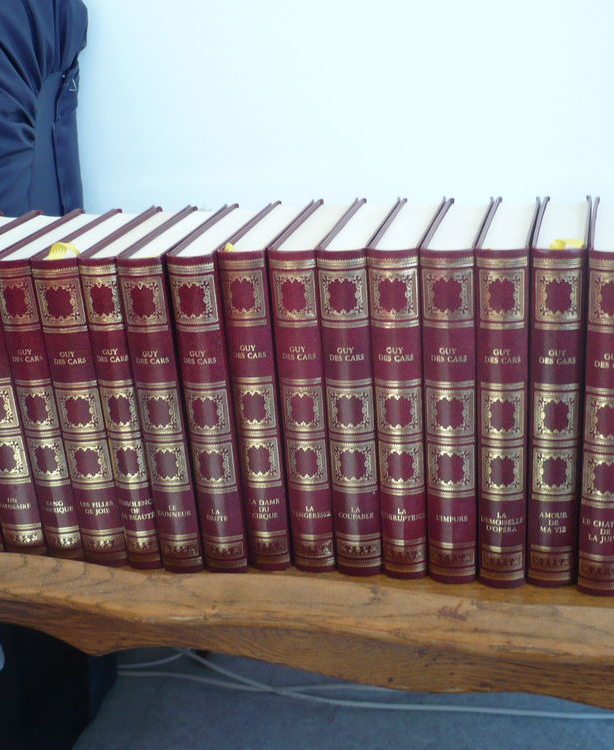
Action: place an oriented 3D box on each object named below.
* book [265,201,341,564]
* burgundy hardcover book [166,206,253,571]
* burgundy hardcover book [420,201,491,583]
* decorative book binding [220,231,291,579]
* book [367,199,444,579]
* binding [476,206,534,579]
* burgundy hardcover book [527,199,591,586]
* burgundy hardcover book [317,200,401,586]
[{"bbox_3d":[0.013,0.003,0.647,0.026,0.202,0.136,2,22,14],"label":"book"},{"bbox_3d":[-0.043,0.004,0.652,0.027,0.202,0.136,1,22,14],"label":"burgundy hardcover book"},{"bbox_3d":[0.096,0.005,0.626,0.028,0.202,0.136,2,22,15],"label":"burgundy hardcover book"},{"bbox_3d":[-0.015,0.003,0.652,0.027,0.202,0.136,1,22,14],"label":"decorative book binding"},{"bbox_3d":[0.069,0.004,0.645,0.028,0.206,0.139,1,21,14],"label":"book"},{"bbox_3d":[0.127,0.006,0.630,0.027,0.206,0.139,2,21,15],"label":"binding"},{"bbox_3d":[0.158,0.006,0.630,0.028,0.206,0.139,2,22,16],"label":"burgundy hardcover book"},{"bbox_3d":[0.040,0.004,0.640,0.027,0.202,0.136,1,22,14],"label":"burgundy hardcover book"}]

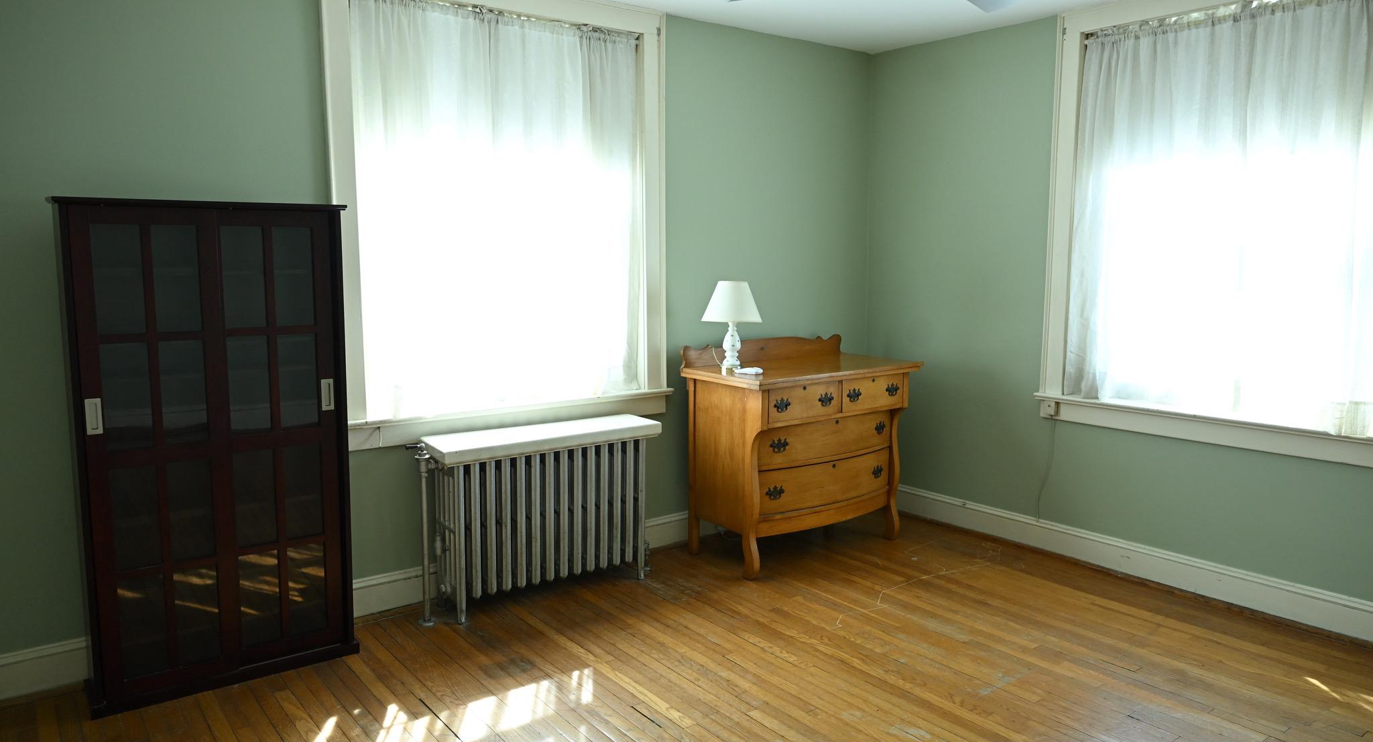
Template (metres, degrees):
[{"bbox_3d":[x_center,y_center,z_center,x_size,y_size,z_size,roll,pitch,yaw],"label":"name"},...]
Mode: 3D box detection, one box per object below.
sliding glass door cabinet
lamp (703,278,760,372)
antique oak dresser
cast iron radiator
[{"bbox_3d":[-1.558,0.243,3.048,0.815,1.575,0.250,-5,9,-36],"label":"sliding glass door cabinet"},{"bbox_3d":[0.209,-0.218,4.227,0.284,0.400,0.284,0,7,0],"label":"lamp"},{"bbox_3d":[0.561,0.361,4.356,1.054,1.000,0.535,-6,9,-37],"label":"antique oak dresser"},{"bbox_3d":[-0.593,0.593,3.794,1.035,0.688,0.290,-5,9,-36],"label":"cast iron radiator"}]

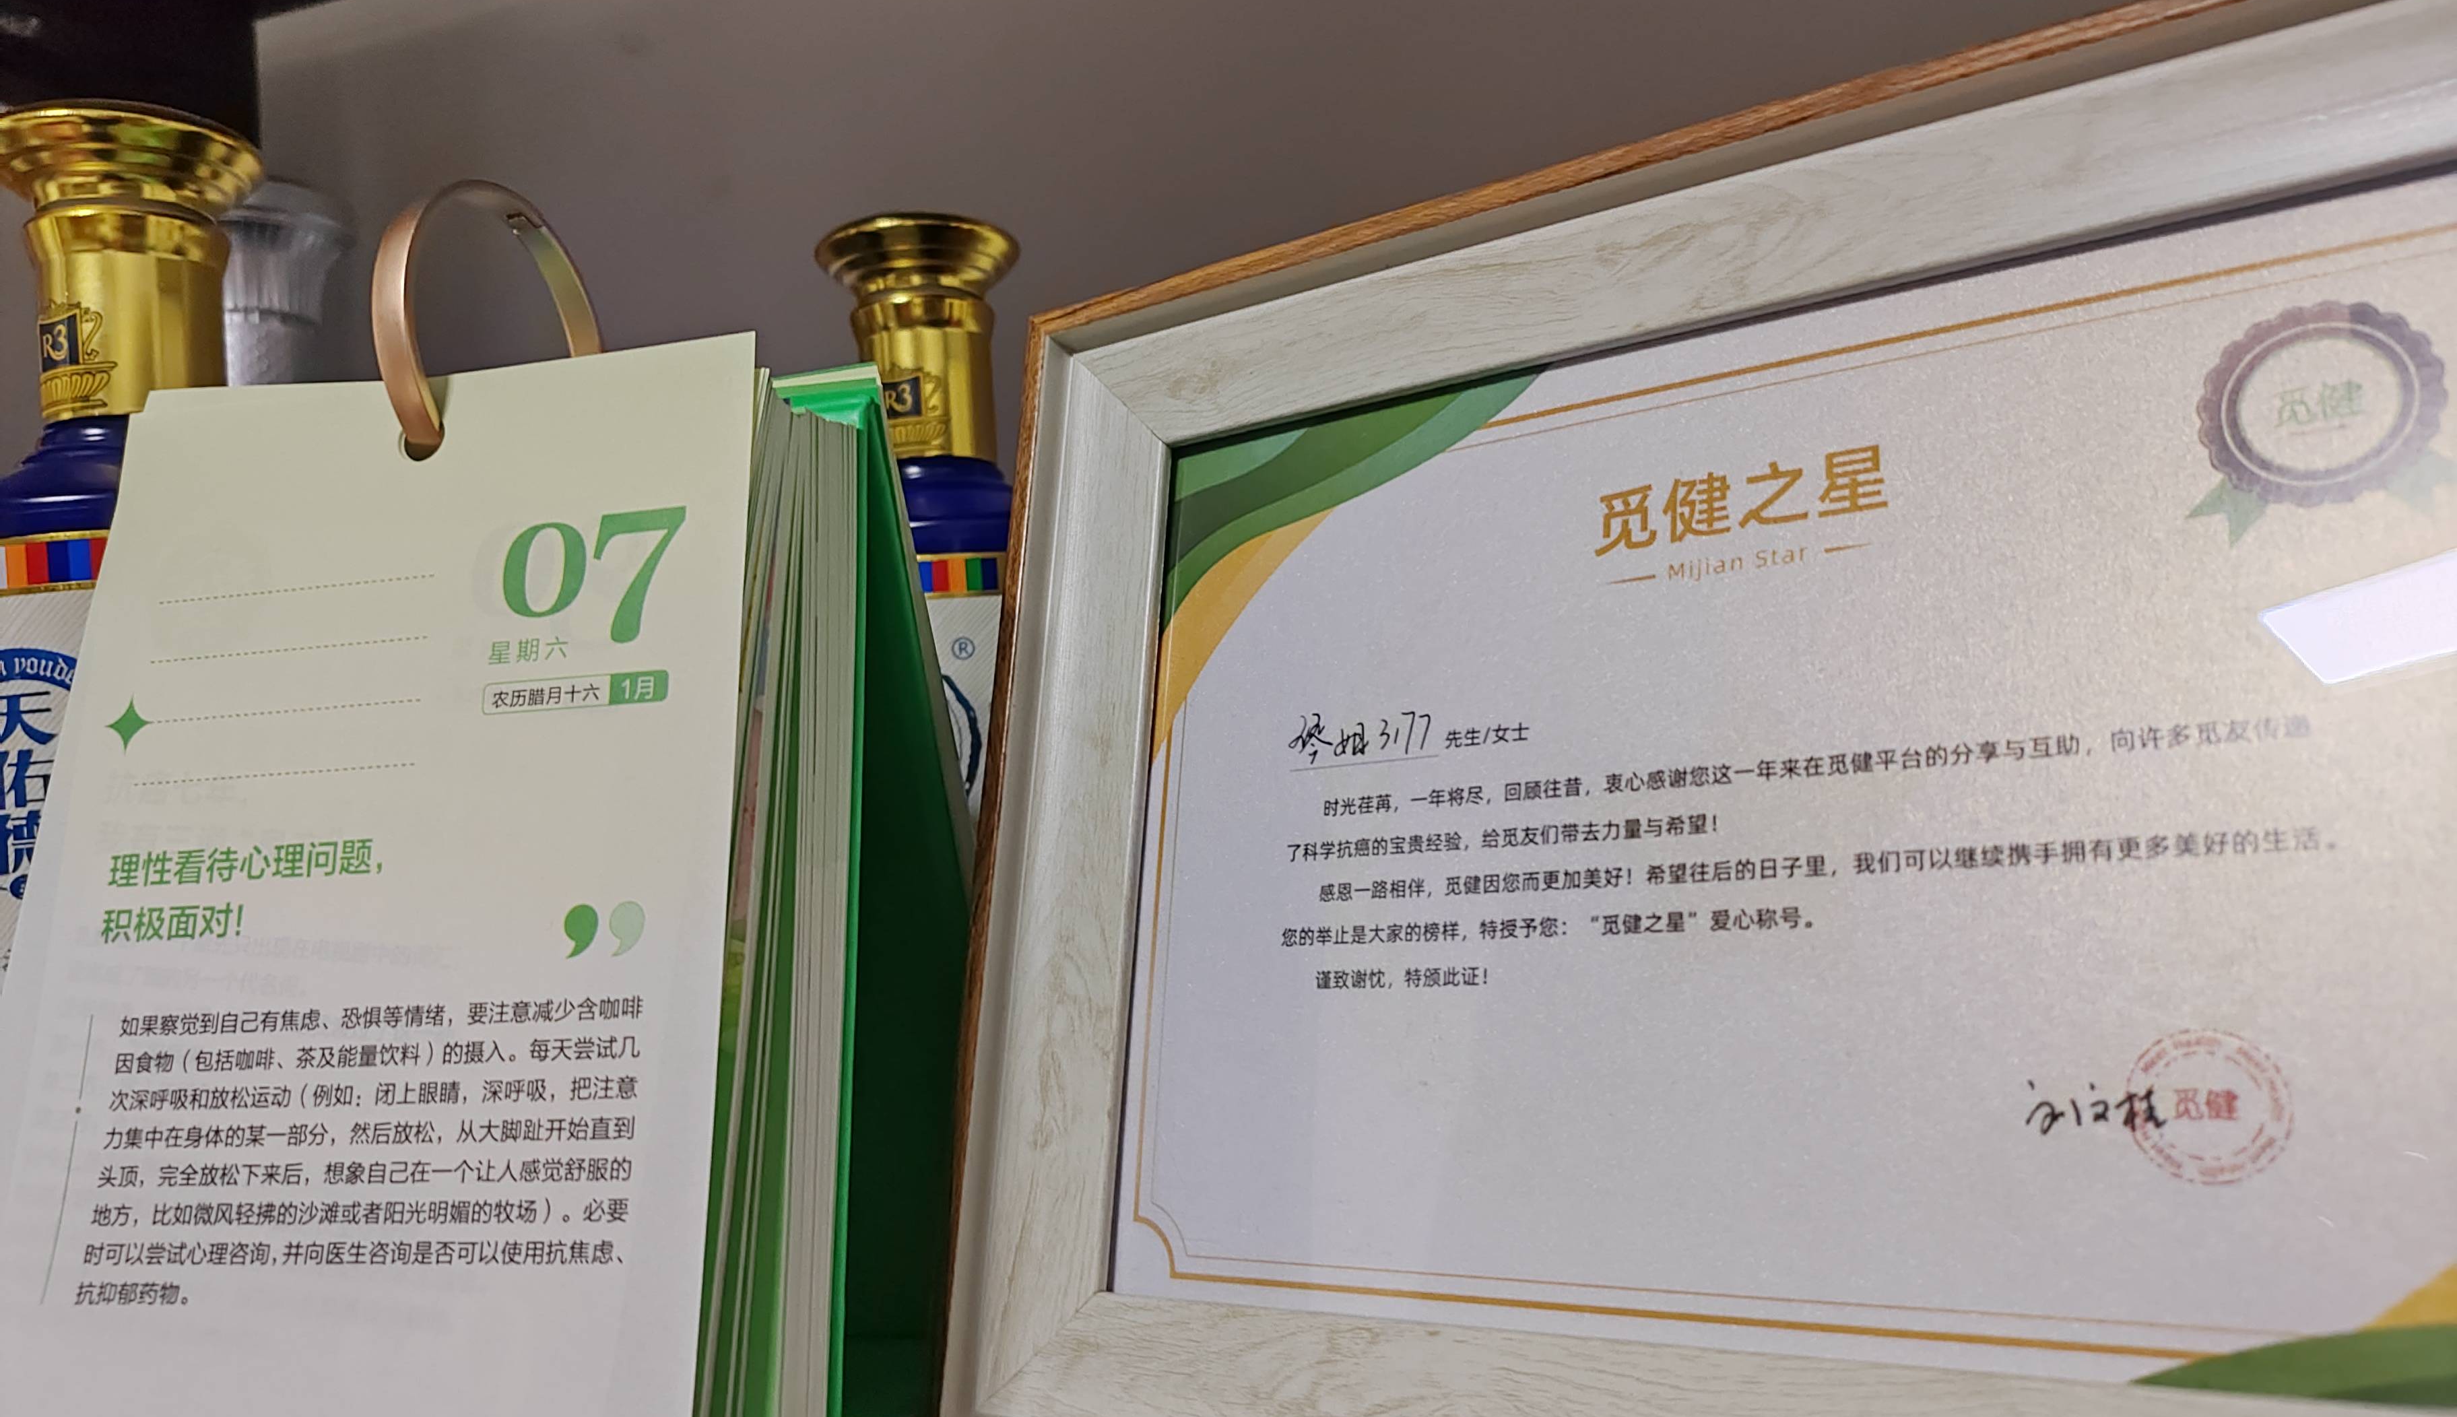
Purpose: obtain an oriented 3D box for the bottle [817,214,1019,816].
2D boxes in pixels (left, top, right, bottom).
[{"bbox_3d":[-0.069,0.007,0.476,0.066,0.251,0.066,-5,-4,15],"label":"bottle"}]

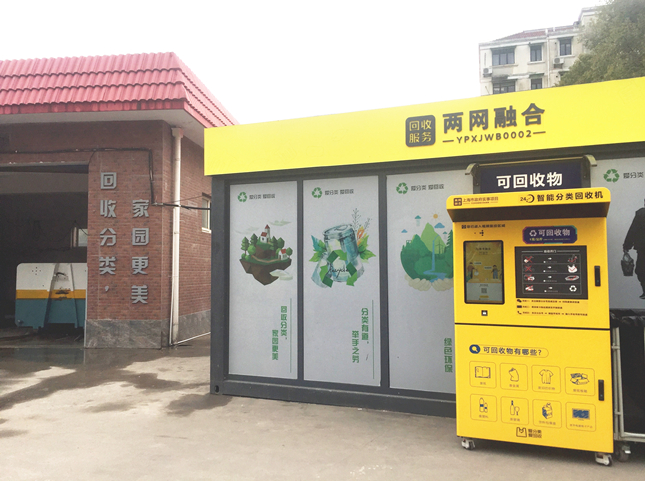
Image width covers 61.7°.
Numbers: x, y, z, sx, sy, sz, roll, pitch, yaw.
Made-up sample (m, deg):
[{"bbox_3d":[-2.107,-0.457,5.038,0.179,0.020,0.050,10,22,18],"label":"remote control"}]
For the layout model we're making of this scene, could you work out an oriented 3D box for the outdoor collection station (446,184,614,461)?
[{"bbox_3d":[1.720,0.686,4.506,1.165,2.074,1.030,-1,-3,22],"label":"outdoor collection station"}]

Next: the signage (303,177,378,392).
[{"bbox_3d":[0.196,0.429,5.913,0.886,2.240,0.030,-1,-3,22],"label":"signage"}]

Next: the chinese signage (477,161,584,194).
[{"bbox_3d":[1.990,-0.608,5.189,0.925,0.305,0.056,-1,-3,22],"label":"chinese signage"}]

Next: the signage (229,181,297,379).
[{"bbox_3d":[-0.697,0.451,6.275,0.886,2.240,0.030,-1,-3,22],"label":"signage"}]

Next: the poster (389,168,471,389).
[{"bbox_3d":[1.104,0.406,5.545,0.886,2.240,0.030,-1,-3,22],"label":"poster"}]

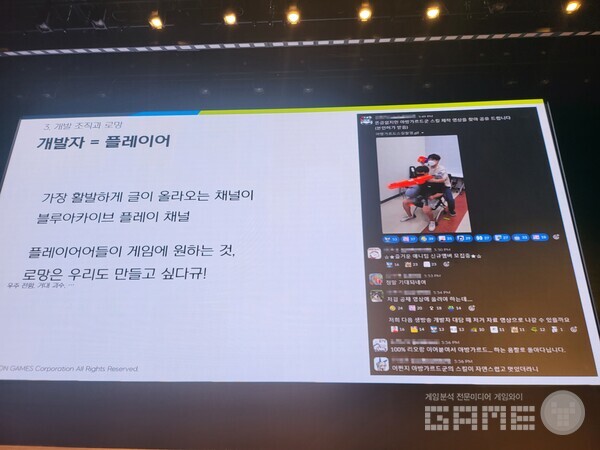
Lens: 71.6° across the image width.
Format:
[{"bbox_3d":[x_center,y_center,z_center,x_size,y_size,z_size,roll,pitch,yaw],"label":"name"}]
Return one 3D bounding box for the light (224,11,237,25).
[{"bbox_3d":[-1.397,-4.170,8.361,0.264,0.317,0.282,-1,-55,3],"label":"light"}]

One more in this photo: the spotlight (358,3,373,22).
[{"bbox_3d":[1.289,-4.183,8.189,0.294,0.353,0.314,-1,-55,3],"label":"spotlight"}]

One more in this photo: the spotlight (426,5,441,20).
[{"bbox_3d":[2.594,-4.129,8.083,0.276,0.331,0.294,-1,-55,3],"label":"spotlight"}]

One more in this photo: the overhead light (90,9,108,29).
[{"bbox_3d":[-4.127,-4.230,8.562,0.336,0.403,0.358,-1,-55,3],"label":"overhead light"}]

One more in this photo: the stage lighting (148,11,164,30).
[{"bbox_3d":[-2.917,-4.157,8.456,0.309,0.371,0.330,-1,-55,3],"label":"stage lighting"}]

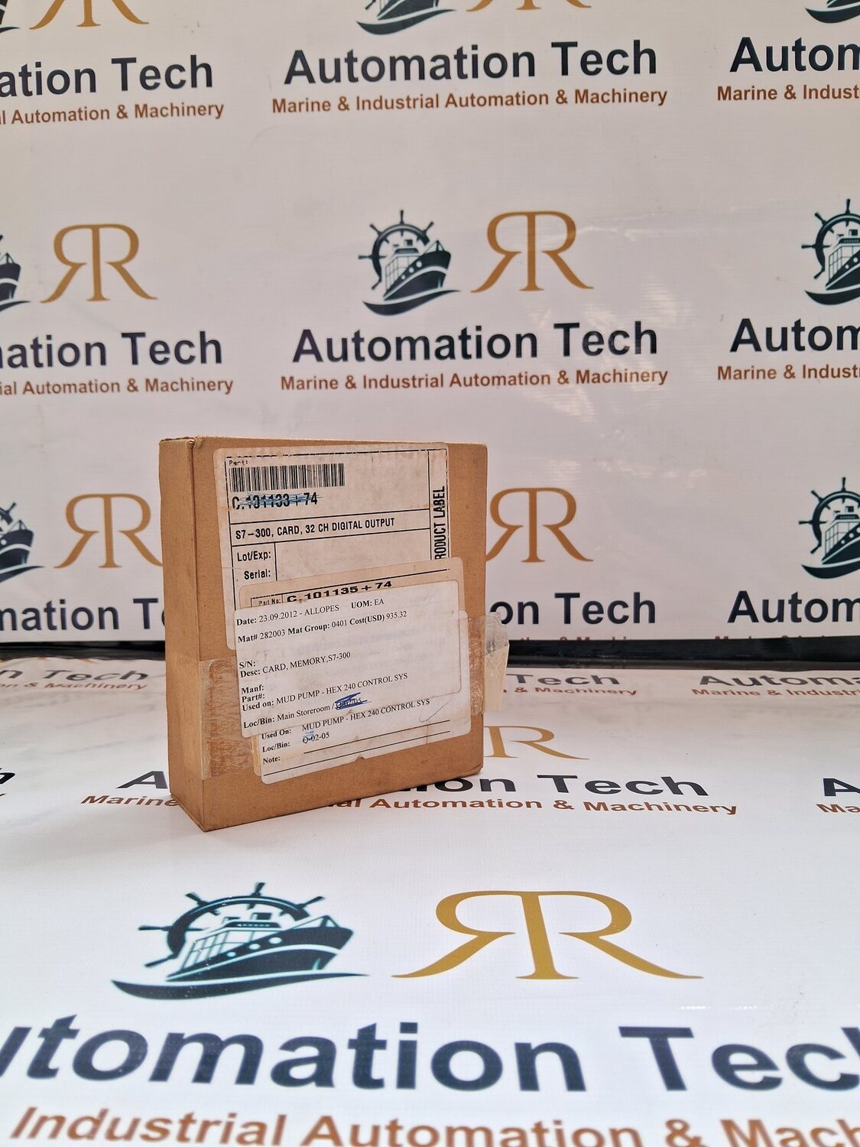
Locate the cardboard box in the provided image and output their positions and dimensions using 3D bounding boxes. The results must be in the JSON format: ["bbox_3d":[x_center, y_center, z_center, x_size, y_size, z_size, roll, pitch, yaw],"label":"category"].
[{"bbox_3d":[-0.043,0.019,0.376,0.130,0.150,0.047,-4,8,-31],"label":"cardboard box"}]

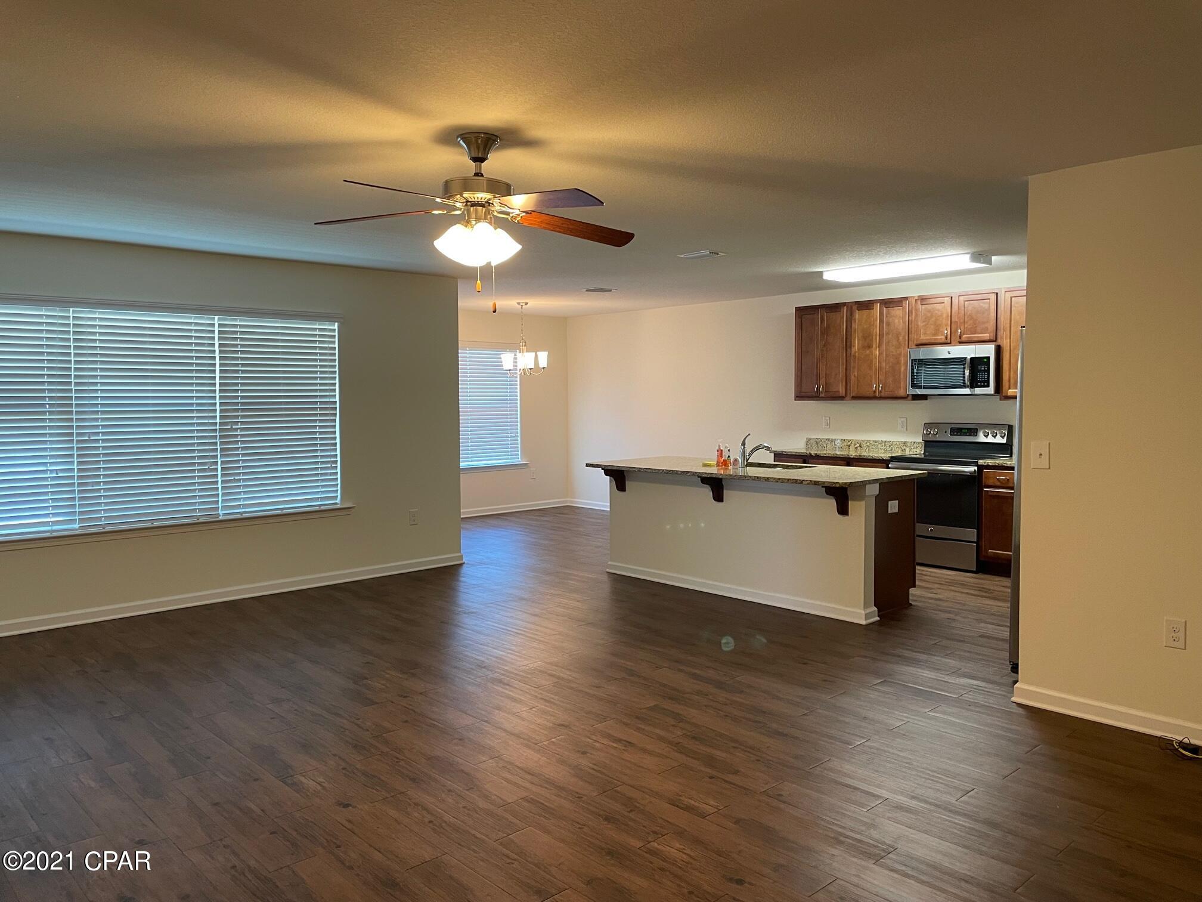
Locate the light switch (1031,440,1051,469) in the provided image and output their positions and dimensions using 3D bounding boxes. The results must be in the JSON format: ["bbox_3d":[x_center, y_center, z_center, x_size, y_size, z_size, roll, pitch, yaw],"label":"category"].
[{"bbox_3d":[2.008,0.022,4.125,0.014,0.121,0.075,-4,5,-43],"label":"light switch"}]

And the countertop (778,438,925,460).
[{"bbox_3d":[2.285,-0.007,8.389,0.643,0.134,1.238,-4,5,-43],"label":"countertop"}]

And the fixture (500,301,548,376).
[{"bbox_3d":[-0.852,-1.200,9.752,0.521,0.805,0.521,0,4,0],"label":"fixture"}]

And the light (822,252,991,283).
[{"bbox_3d":[2.329,-1.395,6.954,0.307,0.084,1.213,-4,5,-43],"label":"light"}]

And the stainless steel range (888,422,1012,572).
[{"bbox_3d":[2.945,0.368,7.663,0.673,1.175,0.755,-4,5,-43],"label":"stainless steel range"}]

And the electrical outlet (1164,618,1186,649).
[{"bbox_3d":[2.397,0.764,3.767,0.009,0.121,0.075,-4,5,-43],"label":"electrical outlet"}]

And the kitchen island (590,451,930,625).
[{"bbox_3d":[1.053,0.576,6.698,0.977,0.906,2.372,-4,5,-43],"label":"kitchen island"}]

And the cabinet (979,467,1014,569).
[{"bbox_3d":[3.380,0.542,7.282,0.619,0.871,0.401,-4,5,-43],"label":"cabinet"}]

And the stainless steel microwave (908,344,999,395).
[{"bbox_3d":[3.060,-0.680,7.695,0.401,0.413,0.755,-4,5,-43],"label":"stainless steel microwave"}]

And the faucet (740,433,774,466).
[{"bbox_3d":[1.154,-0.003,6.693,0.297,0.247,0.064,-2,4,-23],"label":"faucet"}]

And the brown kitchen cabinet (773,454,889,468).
[{"bbox_3d":[2.304,0.479,8.422,0.619,0.861,1.208,-4,5,-43],"label":"brown kitchen cabinet"}]

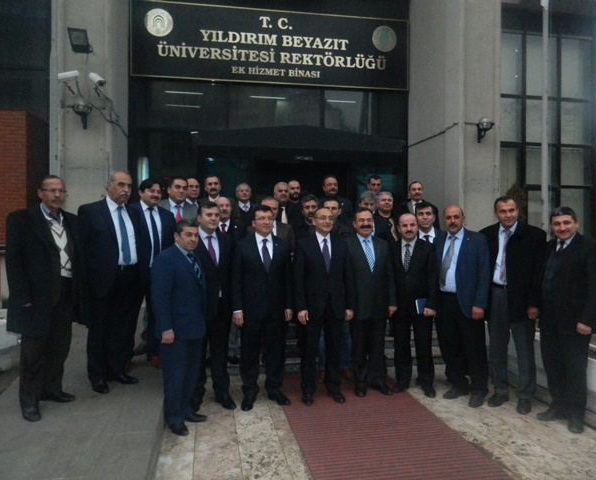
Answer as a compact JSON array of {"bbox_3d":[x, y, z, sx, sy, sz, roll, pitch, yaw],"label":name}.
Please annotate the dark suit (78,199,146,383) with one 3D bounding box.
[{"bbox_3d":[-1.533,0.426,3.820,0.530,1.500,0.330,-1,2,-42],"label":"dark suit"}]

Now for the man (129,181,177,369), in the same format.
[{"bbox_3d":[-1.366,0.305,4.340,0.510,1.720,0.330,-1,2,-33],"label":"man"}]

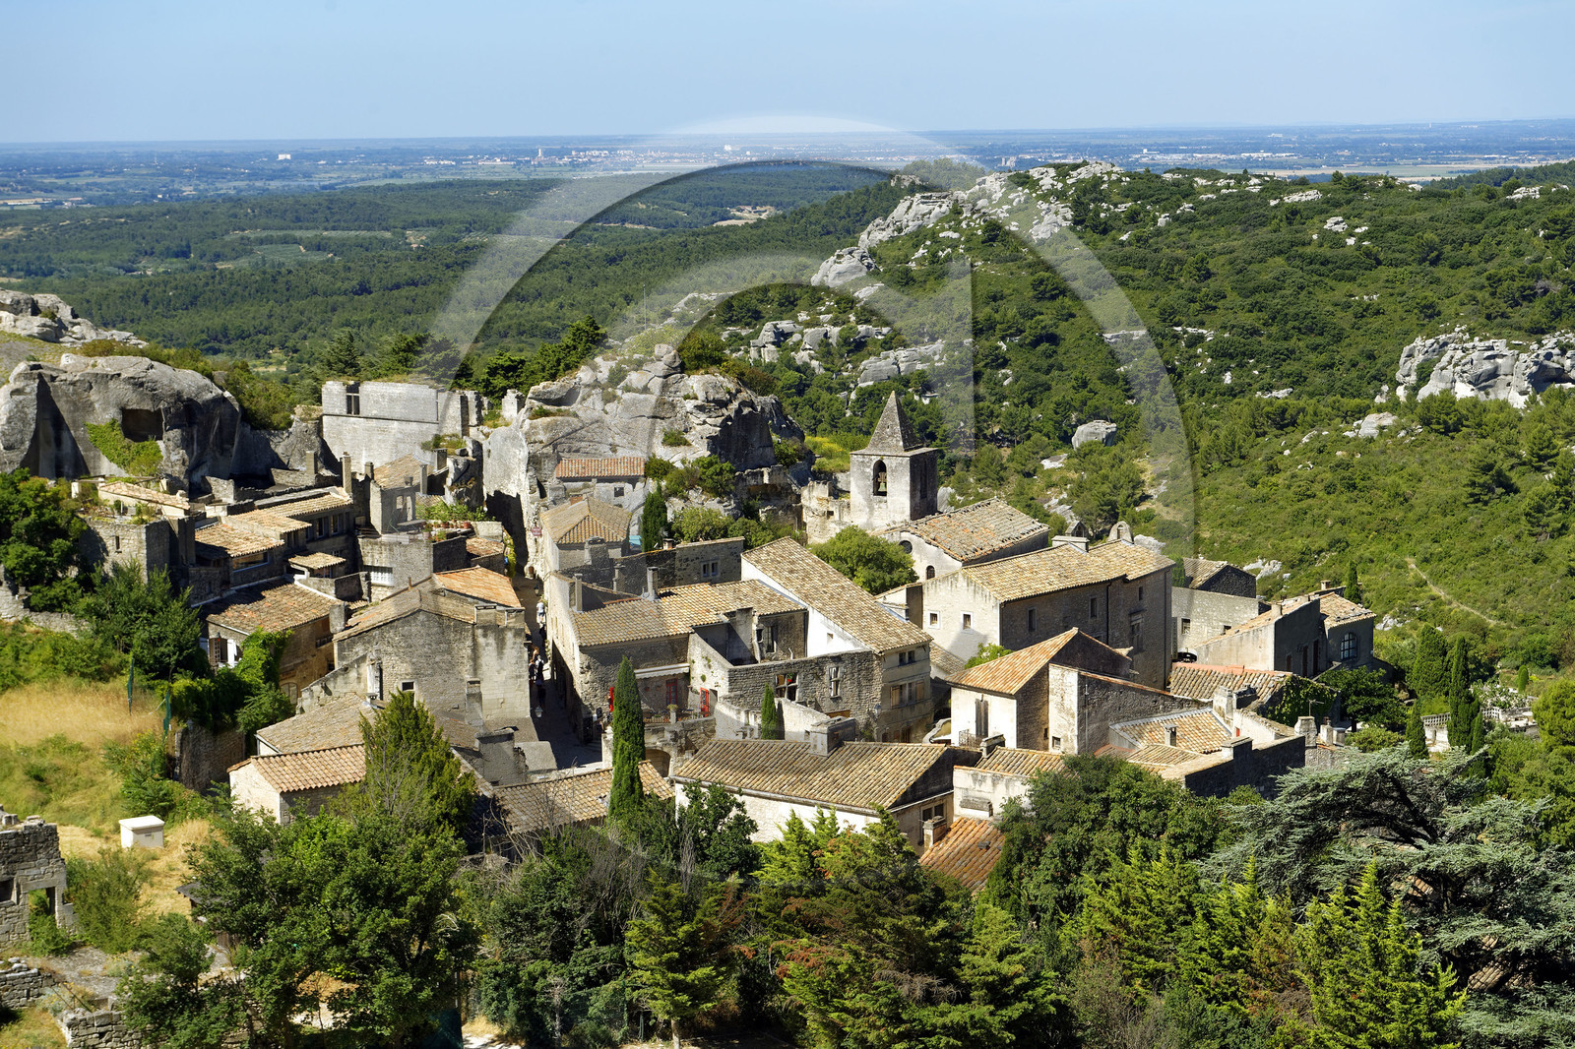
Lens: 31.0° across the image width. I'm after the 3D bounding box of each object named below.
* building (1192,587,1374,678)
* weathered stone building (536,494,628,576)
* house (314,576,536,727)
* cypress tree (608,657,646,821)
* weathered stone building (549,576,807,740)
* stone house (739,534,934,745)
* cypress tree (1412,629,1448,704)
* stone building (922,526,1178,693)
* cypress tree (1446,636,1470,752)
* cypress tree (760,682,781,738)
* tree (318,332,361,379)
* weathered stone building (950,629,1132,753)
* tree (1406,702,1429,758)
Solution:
[{"bbox_3d":[34.182,7.267,194.859,6.895,5.220,13.987,7,11,41],"label":"building"},{"bbox_3d":[-13.500,1.210,187.000,5.700,4.550,11.000,-2,8,-5],"label":"weathered stone building"},{"bbox_3d":[-20.496,6.620,165.654,10.933,6.895,11.820,-2,8,-5],"label":"house"},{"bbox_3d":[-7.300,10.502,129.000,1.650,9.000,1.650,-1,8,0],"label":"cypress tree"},{"bbox_3d":[-6.200,7.146,158.500,14.300,6.330,10.300,-5,9,-28],"label":"weathered stone building"},{"bbox_3d":[2.713,6.258,163.705,10.835,10.244,4.925,7,12,44],"label":"stone house"},{"bbox_3d":[43.303,9.789,191.645,2.362,5.573,2.362,-1,8,0],"label":"cypress tree"},{"bbox_3d":[16.400,5.567,176.000,6.500,9.100,17.000,7,12,44],"label":"stone building"},{"bbox_3d":[41.480,10.584,175.830,1.455,7.292,1.455,-1,8,0],"label":"cypress tree"},{"bbox_3d":[-0.850,9.916,147.500,0.950,3.660,0.950,-1,8,0],"label":"cypress tree"},{"bbox_3d":[-42.763,-15.375,271.403,4.104,6.352,4.104,-1,8,0],"label":"tree"},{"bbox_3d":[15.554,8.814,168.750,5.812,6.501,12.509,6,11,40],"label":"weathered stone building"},{"bbox_3d":[36.996,12.183,167.095,1.274,3.767,1.274,-1,8,0],"label":"tree"}]

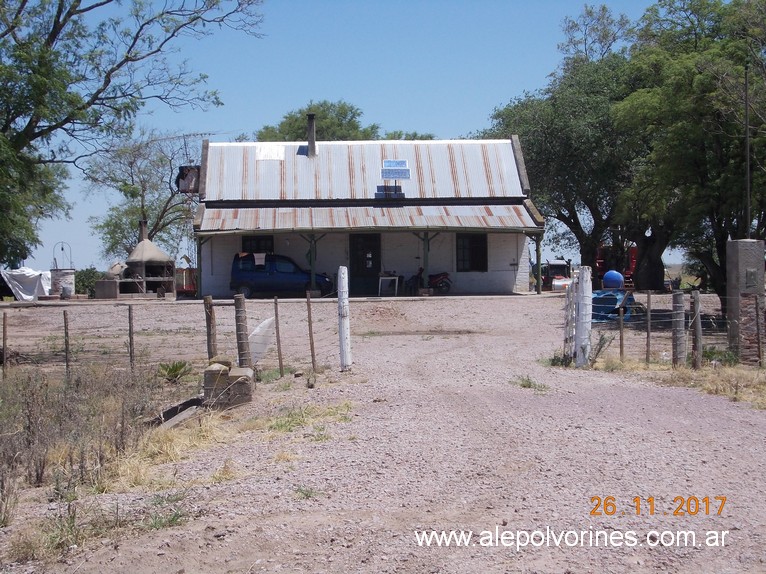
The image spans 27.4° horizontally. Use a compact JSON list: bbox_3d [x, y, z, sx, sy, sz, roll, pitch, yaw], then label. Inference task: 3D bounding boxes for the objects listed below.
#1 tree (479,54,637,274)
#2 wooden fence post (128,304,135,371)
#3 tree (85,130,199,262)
[{"bbox_3d":[8.444,-5.541,76.000,8.200,11.400,8.000,-1,1,0],"label":"tree"},{"bbox_3d":[-3.931,0.803,24.606,0.070,1.043,0.070,-2,1,0],"label":"wooden fence post"},{"bbox_3d":[-11.484,-3.558,75.000,5.600,7.900,5.400,-1,1,0],"label":"tree"}]

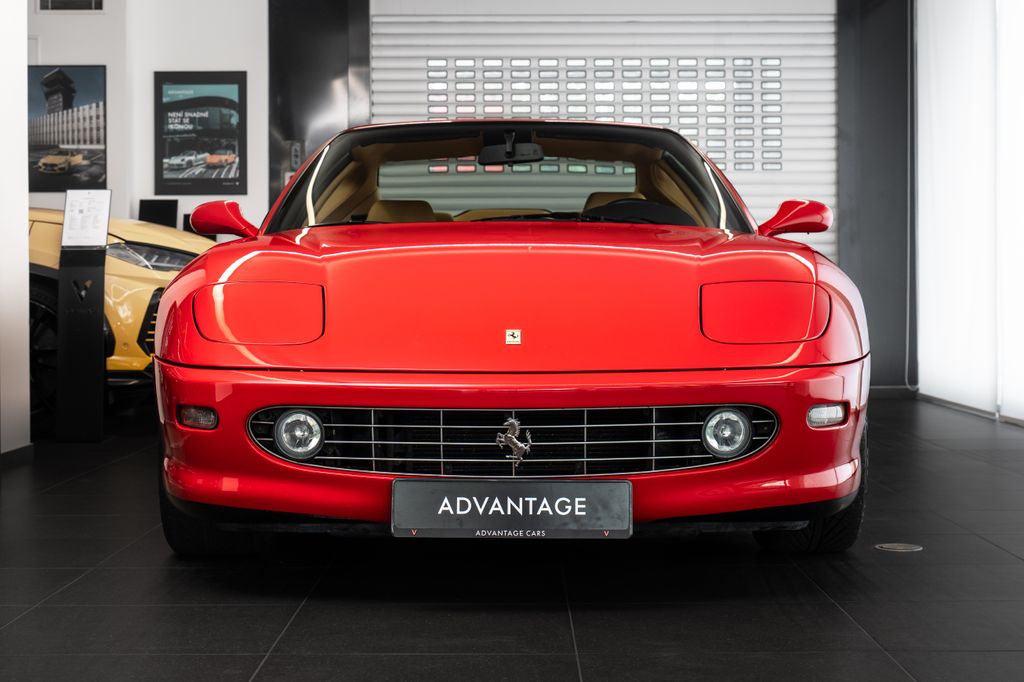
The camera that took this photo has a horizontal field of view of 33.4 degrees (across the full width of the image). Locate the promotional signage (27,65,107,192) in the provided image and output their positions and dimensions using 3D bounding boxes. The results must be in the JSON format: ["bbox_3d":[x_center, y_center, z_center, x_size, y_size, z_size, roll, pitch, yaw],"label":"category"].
[{"bbox_3d":[-2.872,-1.348,10.850,0.590,0.800,0.030,0,2,0],"label":"promotional signage"}]

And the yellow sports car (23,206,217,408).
[{"bbox_3d":[-3.991,-0.368,9.663,5.110,1.640,2.020,0,2,3],"label":"yellow sports car"}]

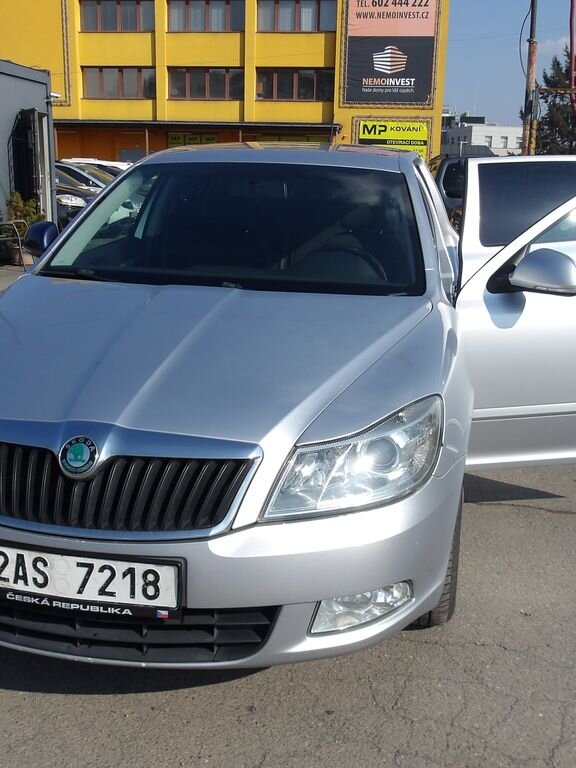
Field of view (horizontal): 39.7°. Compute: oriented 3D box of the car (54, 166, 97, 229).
[{"bbox_3d":[-5.260,-3.640,15.739,4.400,1.500,1.800,9,17,27],"label":"car"}]

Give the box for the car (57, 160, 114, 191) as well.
[{"bbox_3d":[-4.311,-4.152,17.820,4.350,1.480,1.780,9,17,27],"label":"car"}]

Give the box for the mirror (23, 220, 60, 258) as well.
[{"bbox_3d":[-1.018,-0.629,3.448,0.220,0.165,0.140,4,17,11],"label":"mirror"}]

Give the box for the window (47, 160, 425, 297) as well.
[{"bbox_3d":[-0.163,-0.648,3.089,1.430,0.130,0.850,4,44,11],"label":"window"}]

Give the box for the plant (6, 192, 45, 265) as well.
[{"bbox_3d":[-3.697,-2.197,11.250,0.520,1.030,0.500,4,15,11],"label":"plant"}]

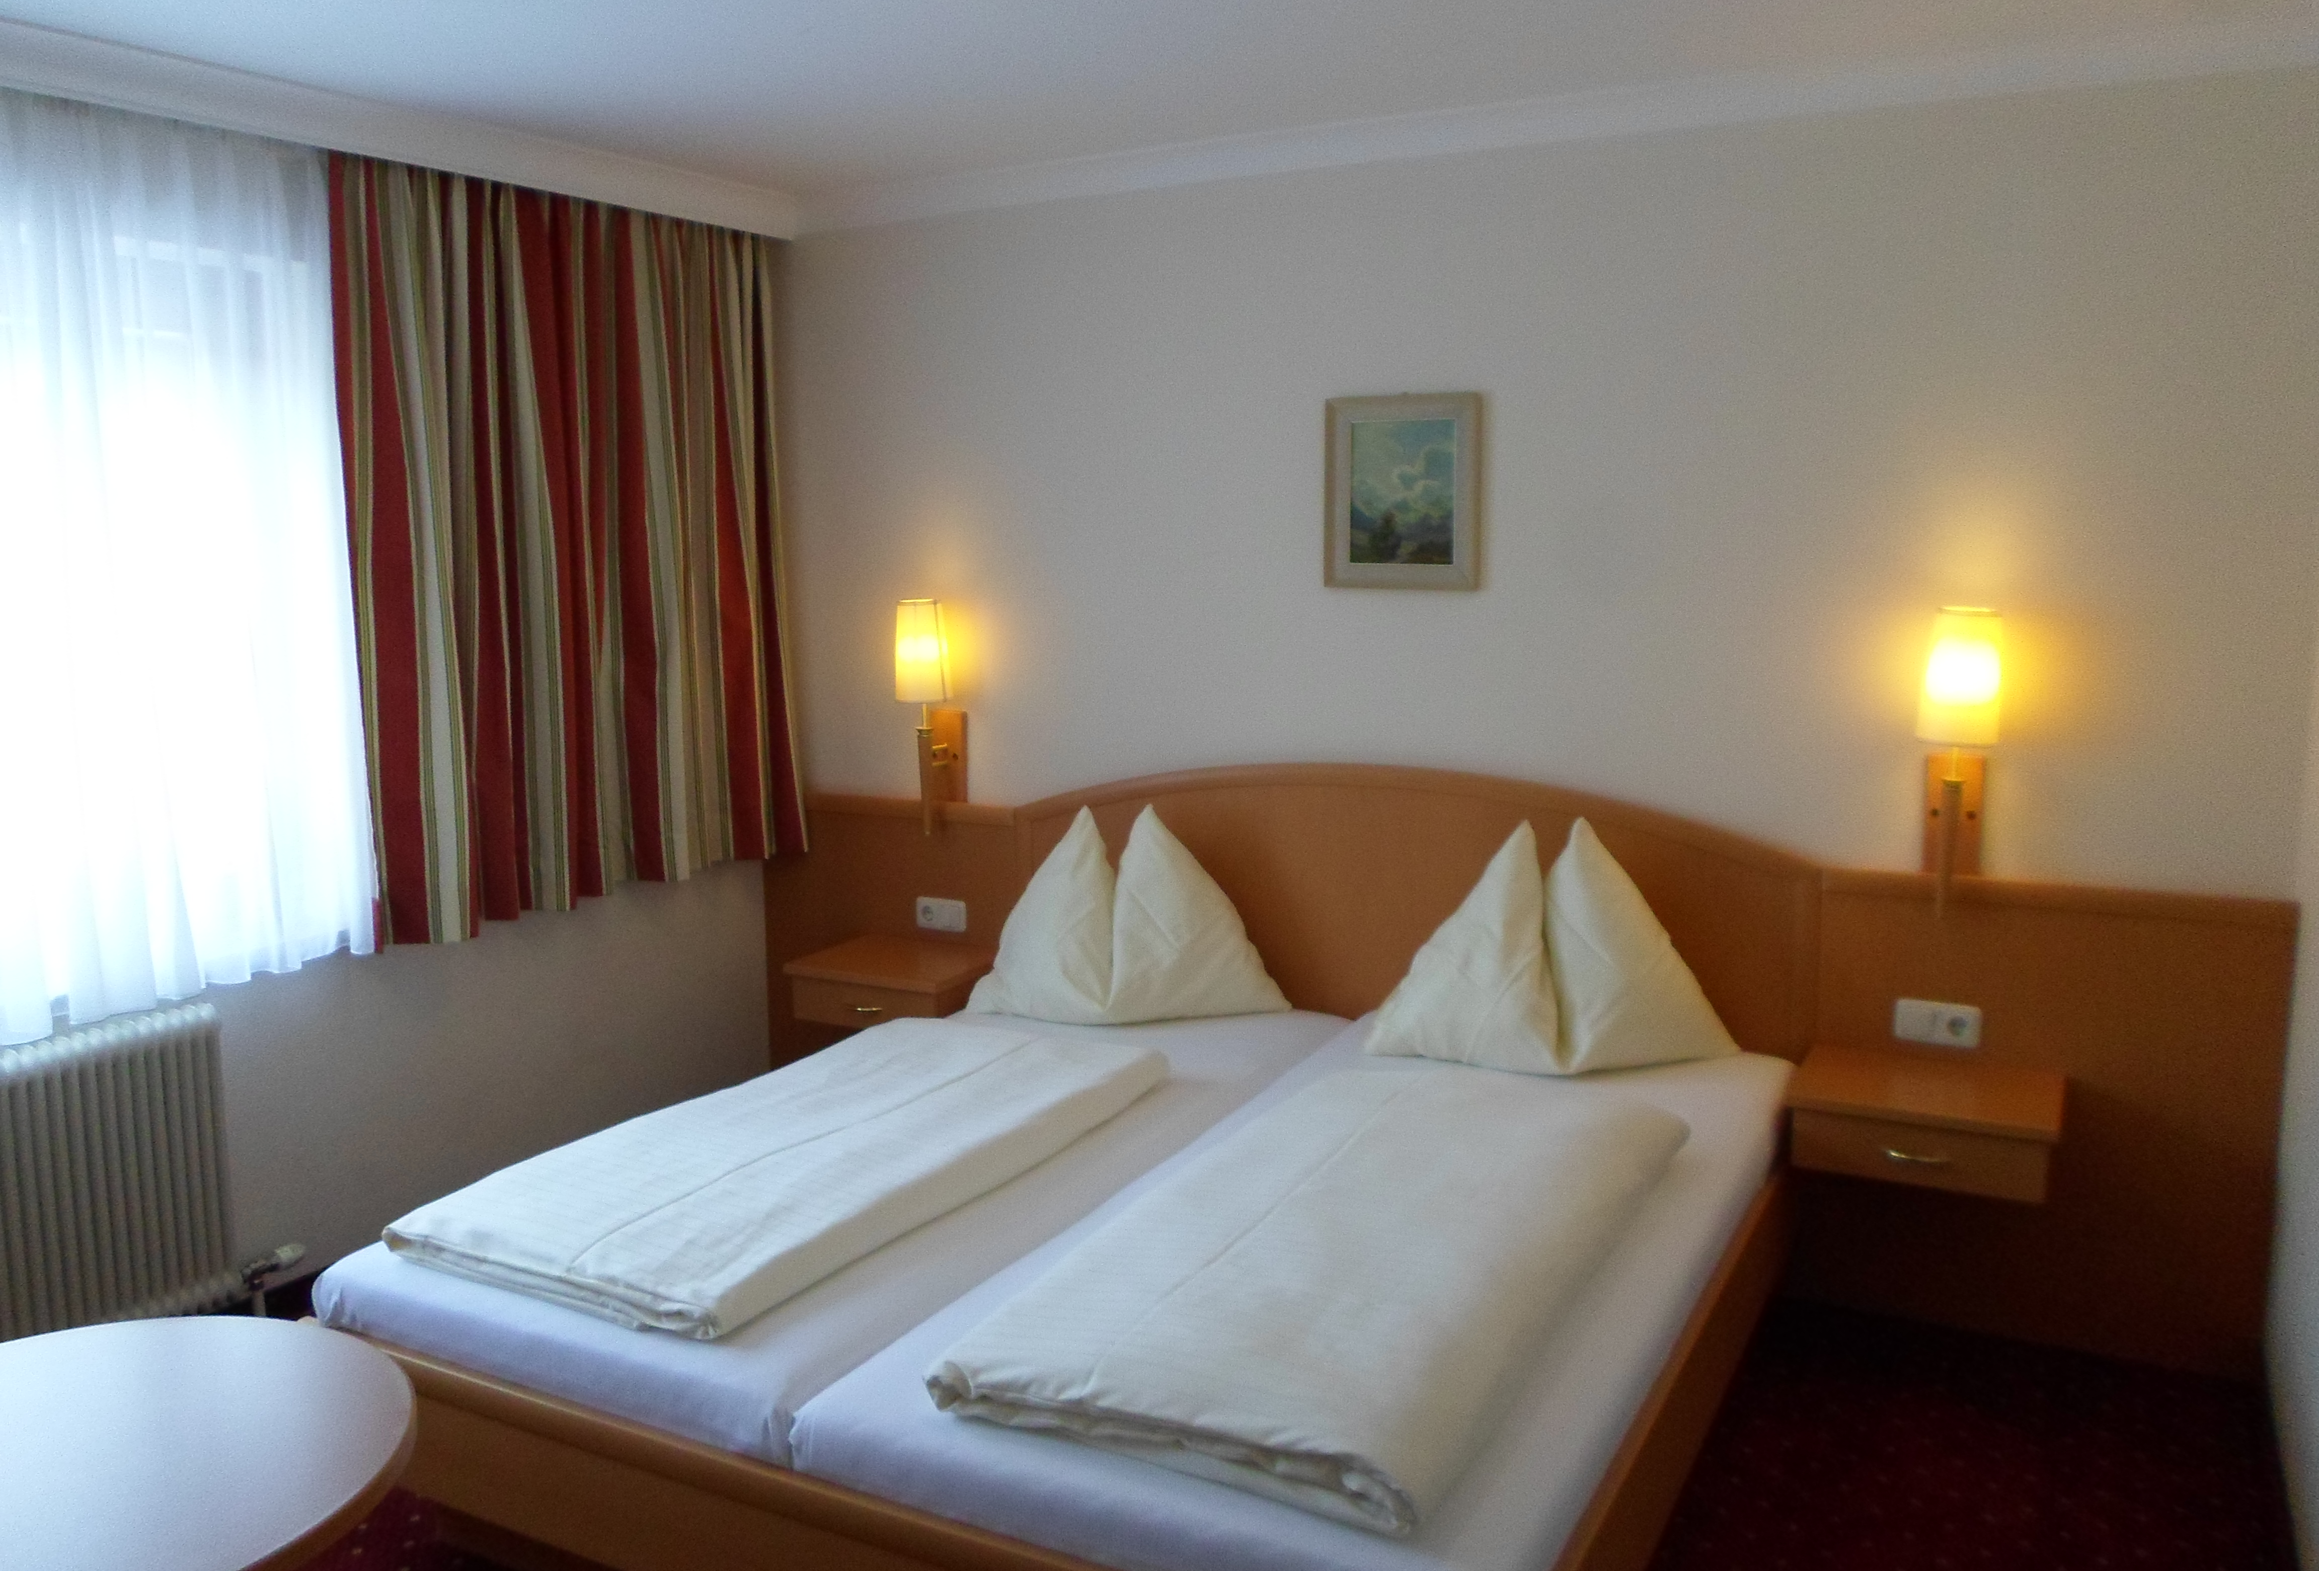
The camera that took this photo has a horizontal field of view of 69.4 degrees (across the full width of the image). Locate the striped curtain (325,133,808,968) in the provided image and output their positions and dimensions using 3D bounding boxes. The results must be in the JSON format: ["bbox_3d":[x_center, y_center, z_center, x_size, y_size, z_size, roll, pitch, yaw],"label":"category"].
[{"bbox_3d":[-1.264,-0.526,3.778,0.130,1.565,1.240,4,10,28],"label":"striped curtain"}]

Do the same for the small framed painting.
[{"bbox_3d":[0.514,-0.612,3.514,0.345,0.396,0.030,4,10,28],"label":"small framed painting"}]

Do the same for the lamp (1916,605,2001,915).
[{"bbox_3d":[1.438,-0.039,3.025,0.134,0.559,0.178,4,10,28],"label":"lamp"}]

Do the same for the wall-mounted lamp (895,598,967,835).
[{"bbox_3d":[-0.561,-0.162,4.094,0.134,0.564,0.178,4,10,28],"label":"wall-mounted lamp"}]

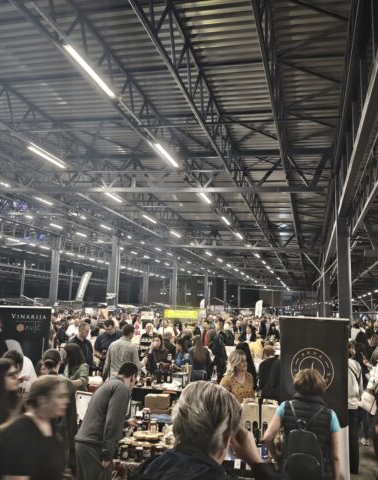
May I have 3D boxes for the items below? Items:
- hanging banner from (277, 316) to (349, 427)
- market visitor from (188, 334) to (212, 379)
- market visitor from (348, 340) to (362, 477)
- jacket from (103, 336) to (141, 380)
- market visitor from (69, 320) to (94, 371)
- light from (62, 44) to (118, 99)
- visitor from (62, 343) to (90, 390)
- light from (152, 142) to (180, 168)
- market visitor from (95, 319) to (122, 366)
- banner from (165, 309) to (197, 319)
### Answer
[{"bbox_3d":[1.536,1.962,5.139,0.850,1.980,0.180,-1,-10,13],"label":"hanging banner"},{"bbox_3d":[0.168,2.456,7.269,0.460,1.610,0.320,3,-9,-9],"label":"market visitor"},{"bbox_3d":[2.211,2.216,5.712,0.340,1.690,0.450,-2,-10,21],"label":"market visitor"},{"bbox_3d":[-1.001,1.814,6.400,0.530,0.700,0.340,-2,-9,18],"label":"jacket"},{"bbox_3d":[-1.796,2.257,6.953,0.360,1.800,0.500,-6,-12,40],"label":"market visitor"},{"bbox_3d":[-1.462,-2.506,6.443,0.110,0.090,1.500,-1,-9,16],"label":"light"},{"bbox_3d":[-1.537,2.157,5.573,0.420,1.560,0.450,1,-9,6],"label":"visitor"},{"bbox_3d":[-0.476,-1.924,9.800,0.120,0.100,1.500,-1,-10,16],"label":"light"},{"bbox_3d":[-1.393,2.291,7.250,0.550,1.840,0.400,2,-9,0],"label":"market visitor"},{"bbox_3d":[-0.340,2.939,17.000,1.320,0.360,0.040,-1,-9,16],"label":"banner"}]

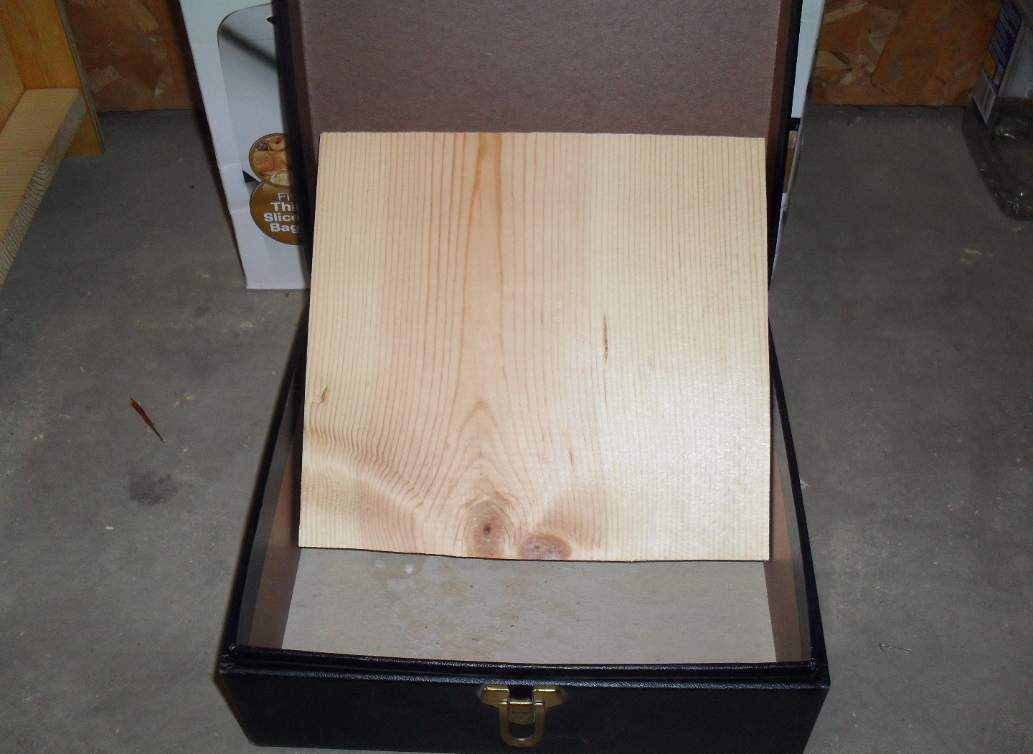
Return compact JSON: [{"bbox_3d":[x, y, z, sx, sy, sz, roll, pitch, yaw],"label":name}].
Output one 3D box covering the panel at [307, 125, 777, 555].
[{"bbox_3d":[0.013,-0.022,0.650,0.281,0.016,0.260,1,83,2],"label":"panel"}]

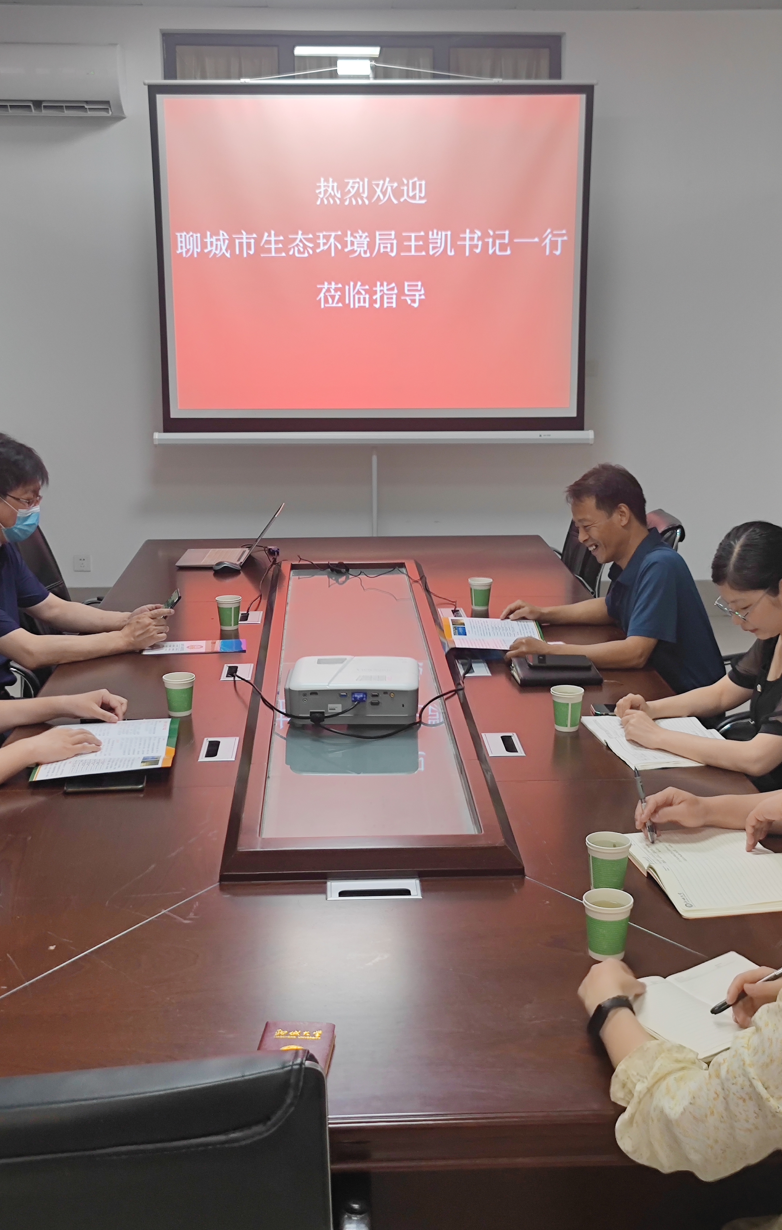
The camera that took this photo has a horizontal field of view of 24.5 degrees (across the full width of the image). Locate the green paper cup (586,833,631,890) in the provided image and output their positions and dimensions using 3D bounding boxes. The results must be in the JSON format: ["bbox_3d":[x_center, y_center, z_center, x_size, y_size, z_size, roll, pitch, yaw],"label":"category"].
[{"bbox_3d":[0.342,0.387,2.820,0.072,0.086,0.072,0,12,0],"label":"green paper cup"}]

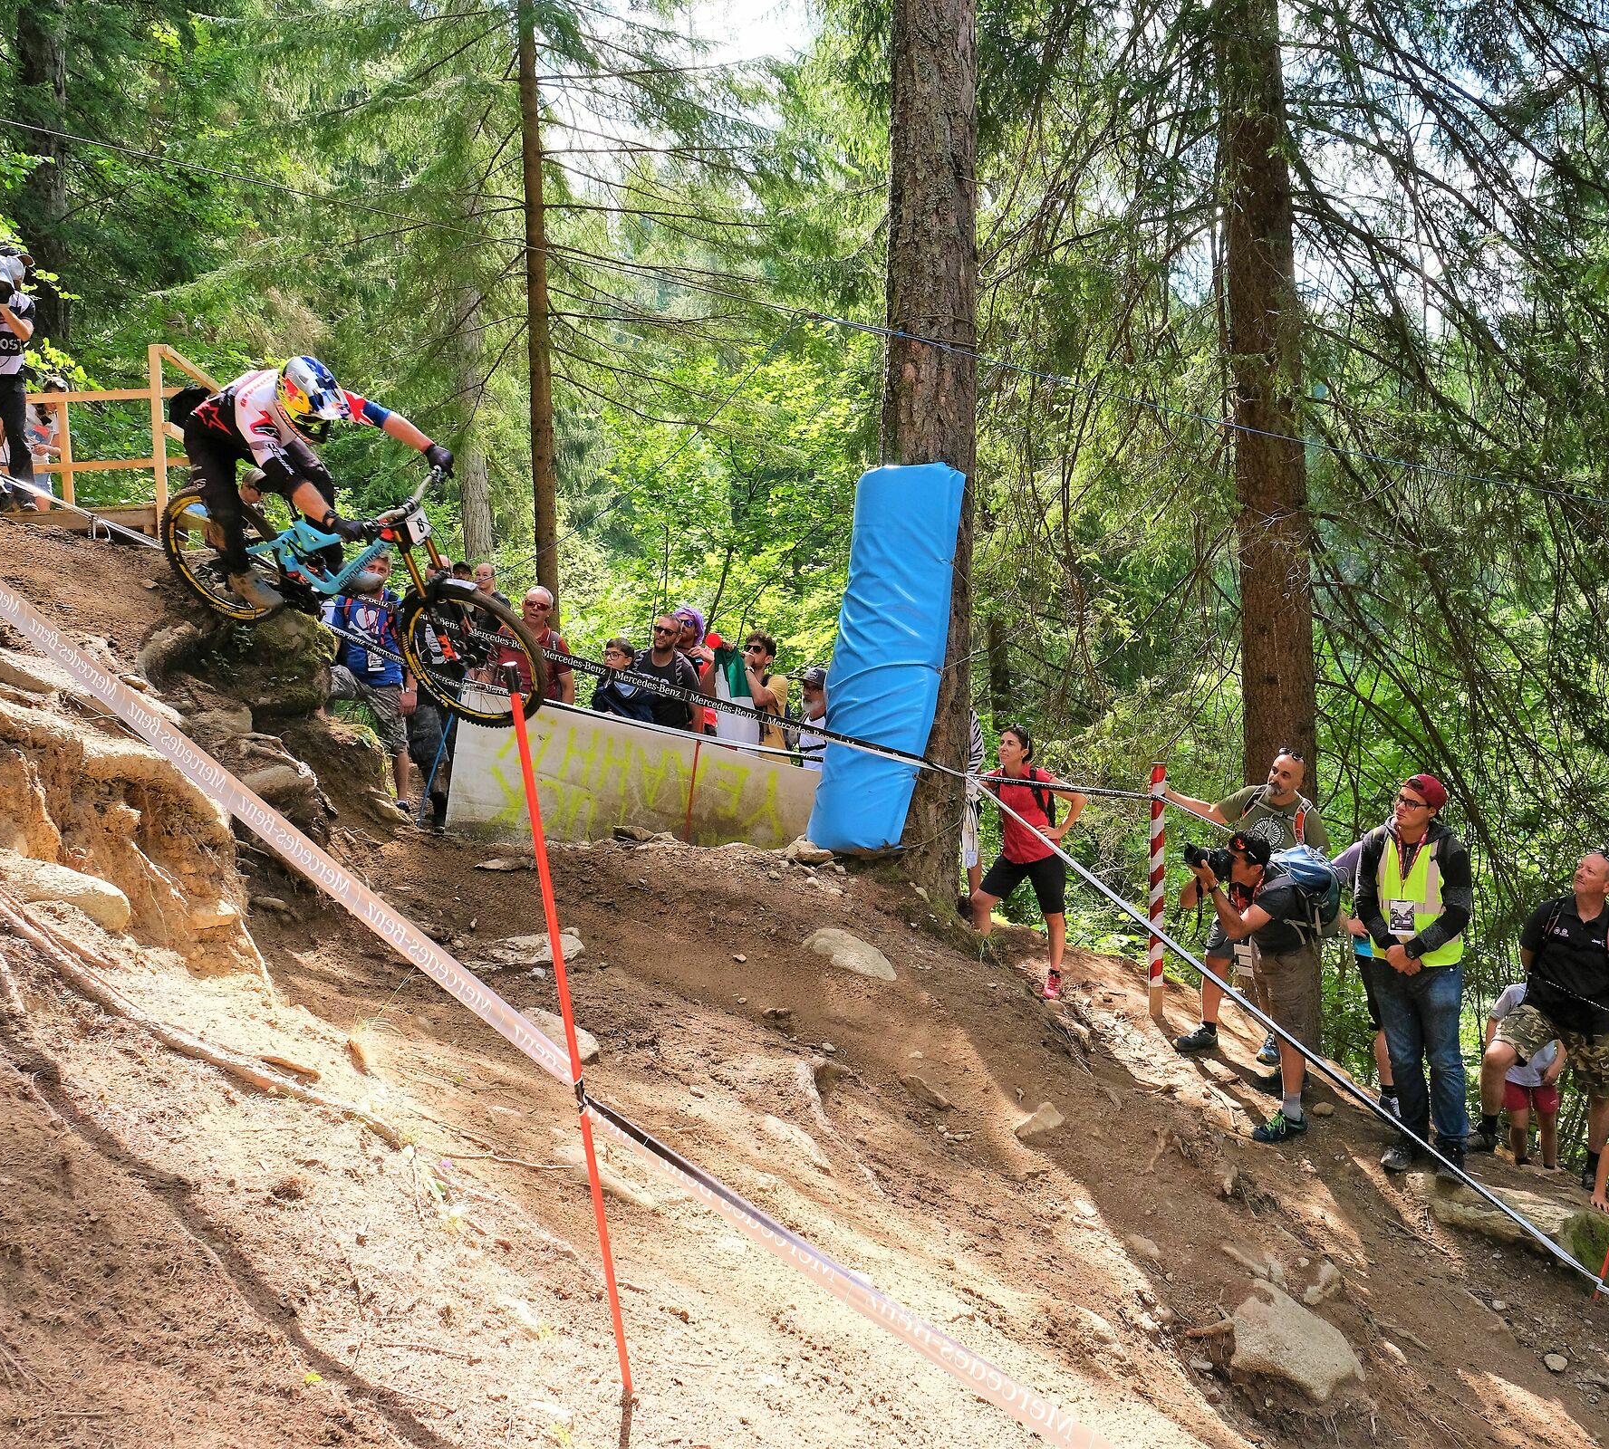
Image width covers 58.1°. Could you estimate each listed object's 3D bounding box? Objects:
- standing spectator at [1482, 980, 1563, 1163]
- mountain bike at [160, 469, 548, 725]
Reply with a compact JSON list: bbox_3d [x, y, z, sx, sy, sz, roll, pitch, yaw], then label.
[{"bbox_3d":[3.777,1.717,7.600,0.360,1.200,0.260,-1,1,30],"label":"standing spectator"},{"bbox_3d":[-2.003,-0.662,6.372,1.950,1.060,0.780,22,38,10],"label":"mountain bike"}]

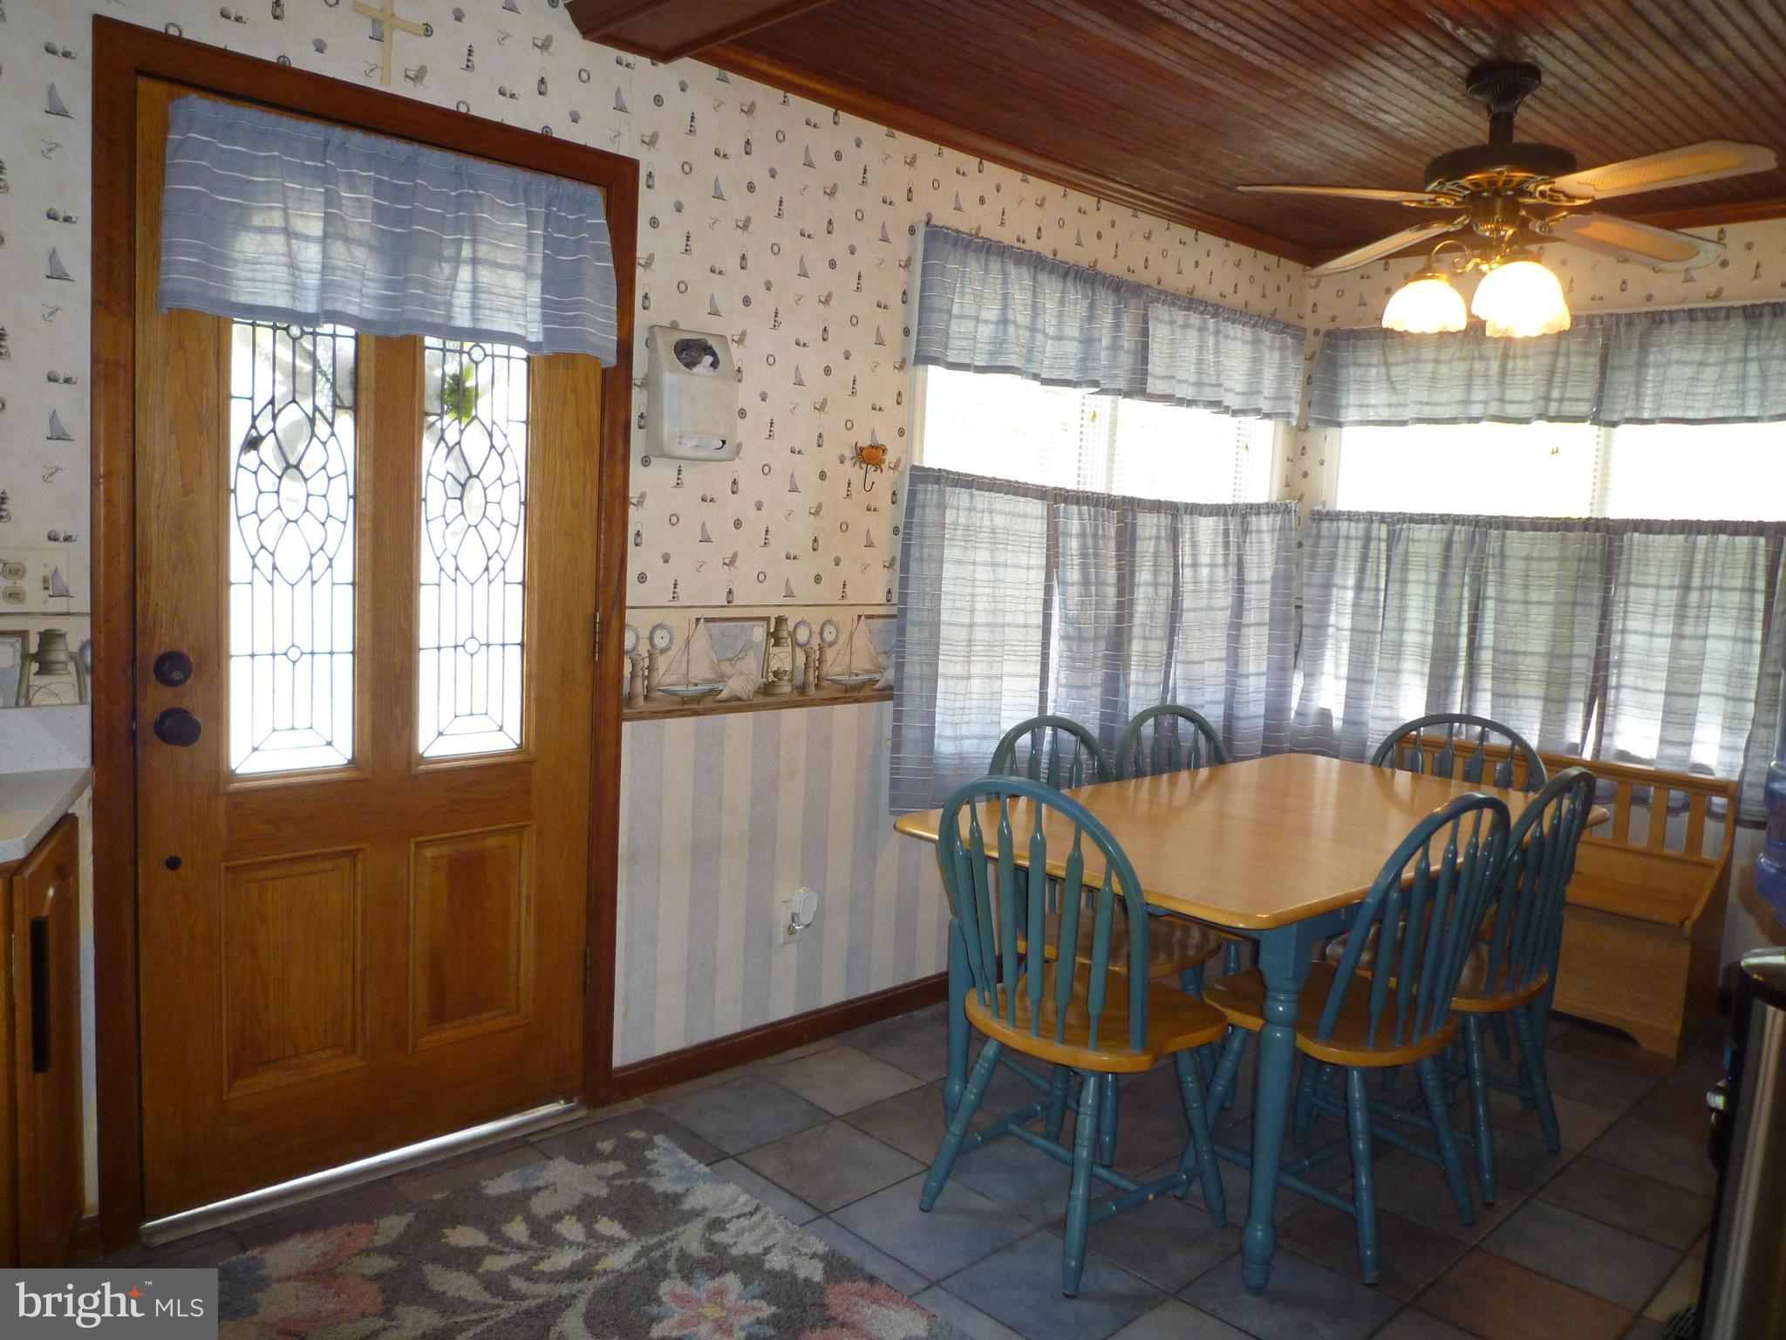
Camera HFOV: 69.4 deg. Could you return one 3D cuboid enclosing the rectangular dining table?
[{"bbox_3d":[0.917,0.712,3.120,1.850,0.752,0.920,-3,9,-43],"label":"rectangular dining table"}]

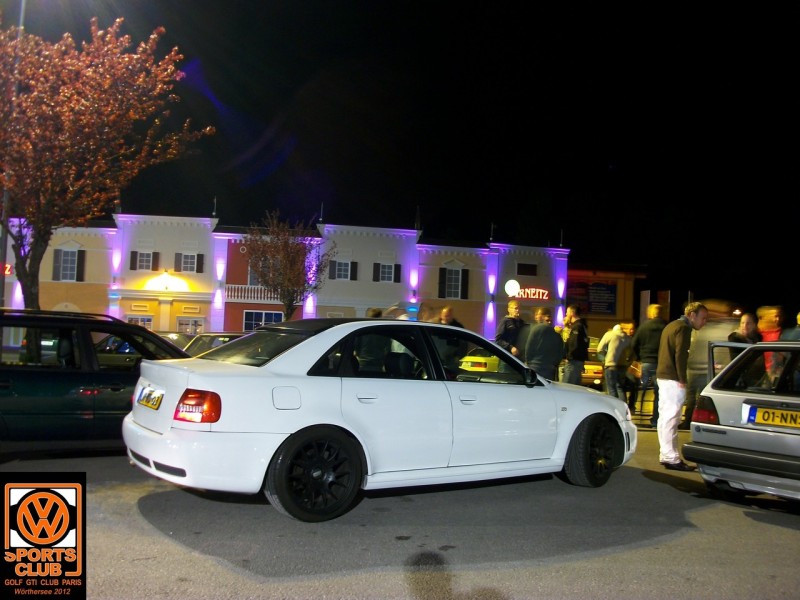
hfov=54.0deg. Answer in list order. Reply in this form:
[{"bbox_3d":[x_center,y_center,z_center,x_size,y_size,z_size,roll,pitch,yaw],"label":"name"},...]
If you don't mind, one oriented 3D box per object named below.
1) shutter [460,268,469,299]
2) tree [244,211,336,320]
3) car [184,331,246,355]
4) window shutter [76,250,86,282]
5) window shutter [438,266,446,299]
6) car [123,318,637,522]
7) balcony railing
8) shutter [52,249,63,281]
[{"bbox_3d":[3.464,-0.845,42.003,0.400,1.610,0.060,2,-2,-5],"label":"shutter"},{"bbox_3d":[-3.975,-0.308,27.918,3.300,5.700,3.300,2,-2,-5],"label":"tree"},{"bbox_3d":[-3.300,1.380,16.300,1.700,1.400,4.250,1,-2,37],"label":"car"},{"bbox_3d":[-16.323,-1.717,40.272,0.400,1.610,0.060,2,-2,-5],"label":"window shutter"},{"bbox_3d":[2.266,-0.890,41.898,0.400,1.610,0.060,2,-2,-5],"label":"window shutter"},{"bbox_3d":[0.098,0.853,6.668,4.480,1.380,1.760,3,-2,-31],"label":"car"},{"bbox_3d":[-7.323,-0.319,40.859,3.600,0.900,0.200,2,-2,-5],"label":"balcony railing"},{"bbox_3d":[-17.508,-1.764,40.168,0.400,1.610,0.060,2,-2,-5],"label":"shutter"}]

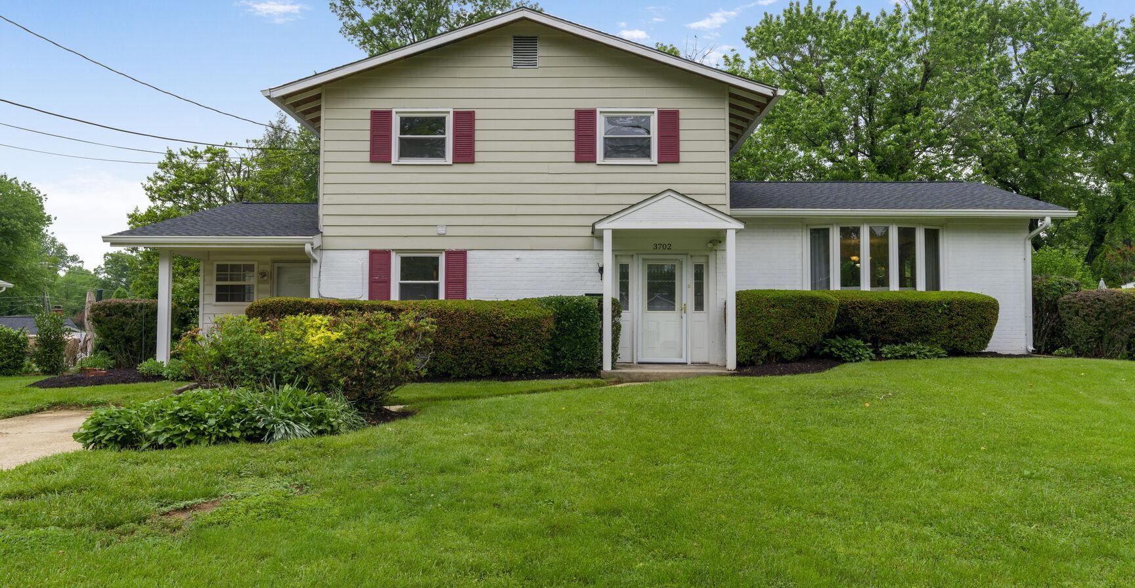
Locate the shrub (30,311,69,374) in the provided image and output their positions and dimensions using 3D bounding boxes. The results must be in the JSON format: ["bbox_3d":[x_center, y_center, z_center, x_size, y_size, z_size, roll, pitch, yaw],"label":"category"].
[{"bbox_3d":[-11.056,1.040,18.170,0.857,1.361,0.800,0,-3,0],"label":"shrub"}]

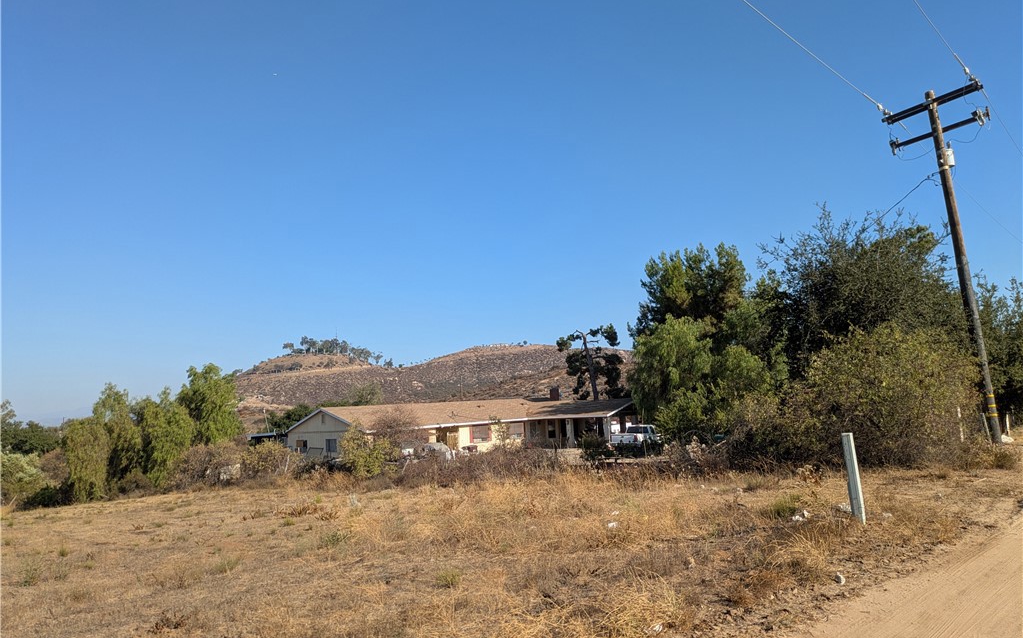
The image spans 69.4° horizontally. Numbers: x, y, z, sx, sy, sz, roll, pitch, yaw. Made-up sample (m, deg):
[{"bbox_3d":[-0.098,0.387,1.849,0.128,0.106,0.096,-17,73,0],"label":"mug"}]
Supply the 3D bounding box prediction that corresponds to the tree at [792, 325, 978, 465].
[{"bbox_3d":[9.065,1.714,17.887,4.056,3.222,4.000,-5,-8,26],"label":"tree"}]

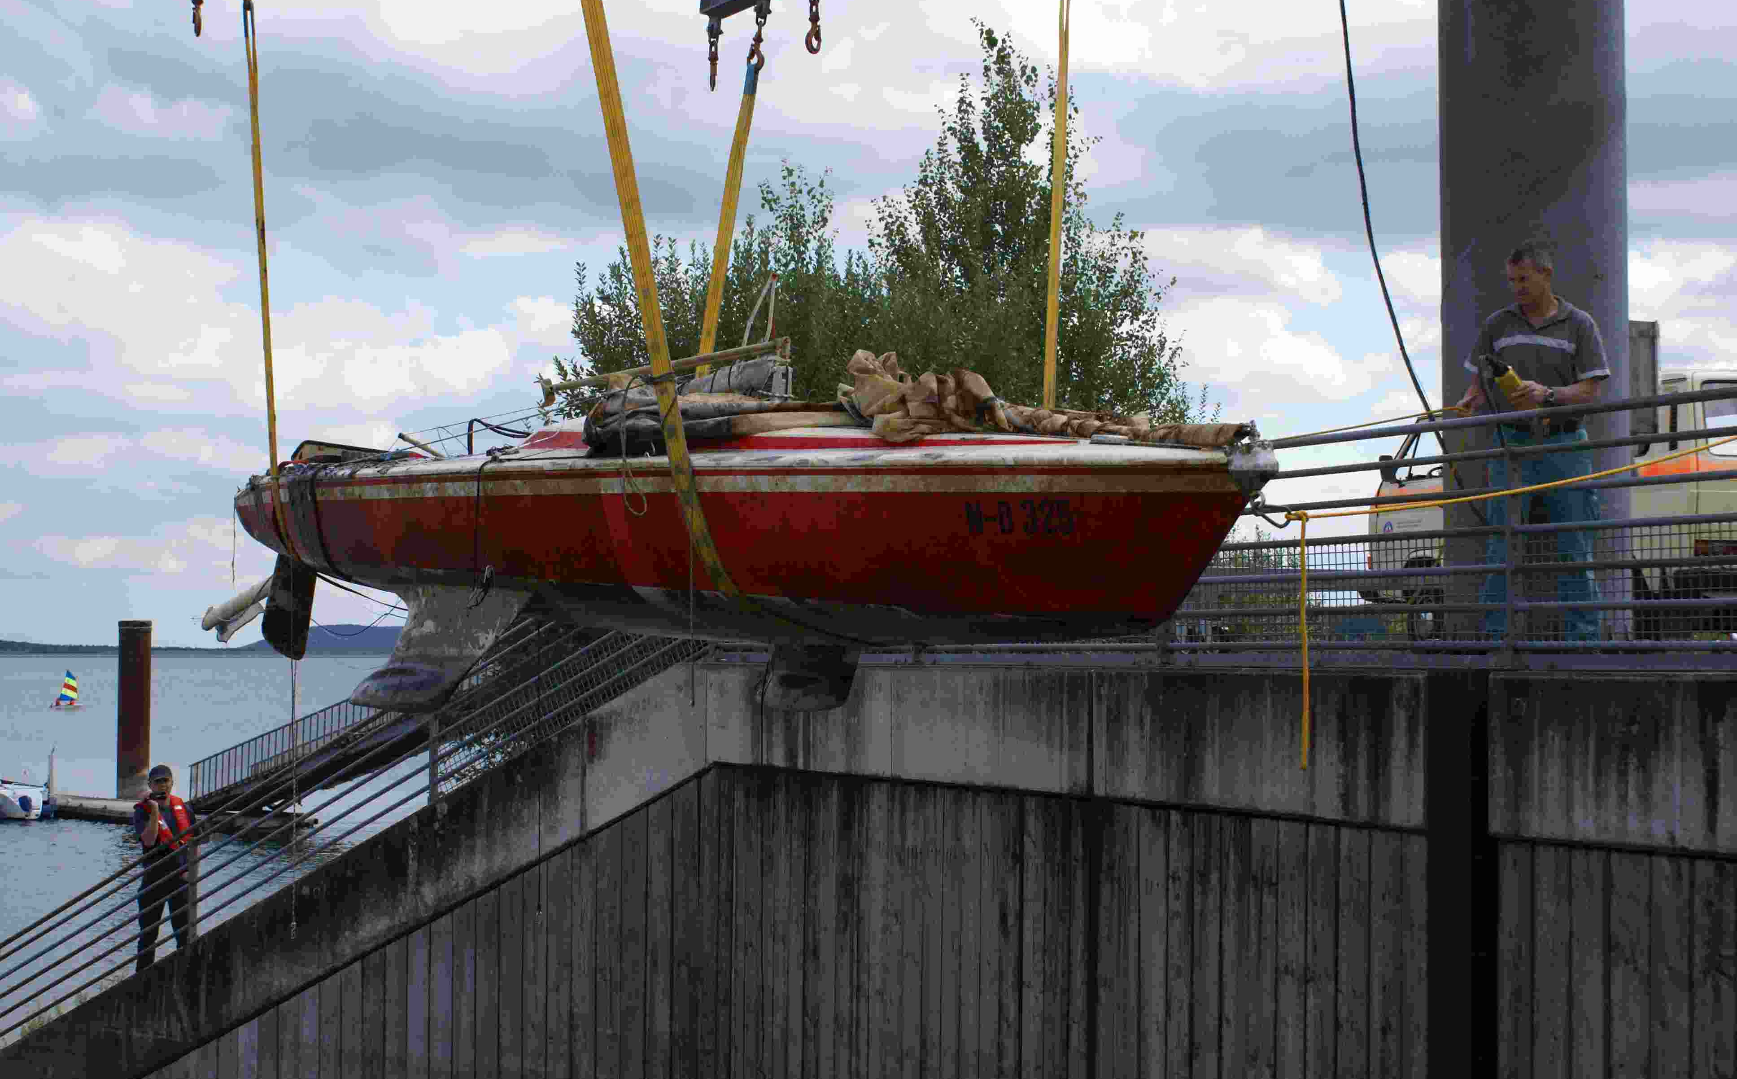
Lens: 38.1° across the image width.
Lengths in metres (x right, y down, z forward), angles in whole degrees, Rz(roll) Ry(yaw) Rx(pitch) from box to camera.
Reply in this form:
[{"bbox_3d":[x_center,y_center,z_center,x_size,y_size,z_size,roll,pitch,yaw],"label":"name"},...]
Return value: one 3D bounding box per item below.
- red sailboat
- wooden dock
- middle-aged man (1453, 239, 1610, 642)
[{"bbox_3d":[-0.910,0.009,10.861,2.150,1.500,6.750,2,0,-40],"label":"red sailboat"},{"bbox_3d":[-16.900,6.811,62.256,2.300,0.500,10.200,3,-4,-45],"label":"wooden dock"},{"bbox_3d":[2.550,-0.255,9.671,0.600,1.770,0.450,-1,-3,27],"label":"middle-aged man"}]

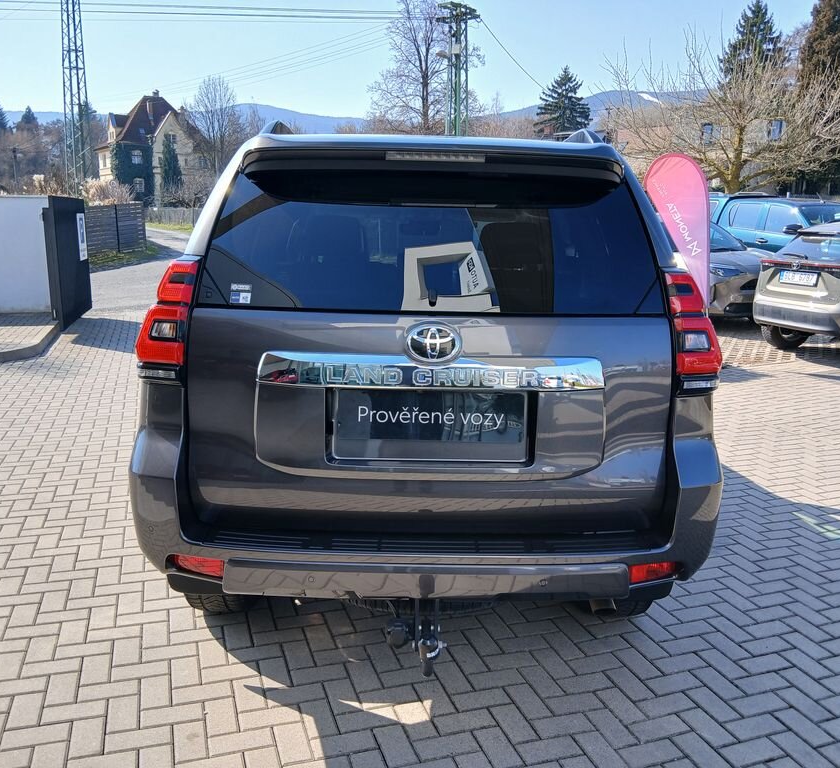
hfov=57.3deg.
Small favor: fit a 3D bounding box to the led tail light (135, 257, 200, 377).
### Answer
[{"bbox_3d":[-0.703,-0.178,2.165,0.250,0.360,0.260,1,11,-1],"label":"led tail light"}]

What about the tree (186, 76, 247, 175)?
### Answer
[{"bbox_3d":[-20.740,-23.902,78.000,6.300,14.300,6.300,1,11,0],"label":"tree"}]

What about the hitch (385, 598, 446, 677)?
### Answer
[{"bbox_3d":[-0.014,0.706,2.138,0.170,0.210,0.200,1,11,-1],"label":"hitch"}]

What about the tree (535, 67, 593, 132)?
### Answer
[{"bbox_3d":[10.191,-16.794,55.000,5.000,11.600,5.000,1,11,0],"label":"tree"}]

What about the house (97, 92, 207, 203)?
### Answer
[{"bbox_3d":[-29.453,-25.024,85.000,11.000,13.500,10.000,-6,13,-33],"label":"house"}]

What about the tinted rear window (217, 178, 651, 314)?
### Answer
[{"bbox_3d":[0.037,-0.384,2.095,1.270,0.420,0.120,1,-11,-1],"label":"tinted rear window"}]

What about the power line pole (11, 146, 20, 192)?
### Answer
[{"bbox_3d":[-42.075,-20.659,80.000,0.600,7.700,0.400,1,11,0],"label":"power line pole"}]

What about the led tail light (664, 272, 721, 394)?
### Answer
[{"bbox_3d":[0.767,-0.151,2.179,0.250,0.360,0.260,1,11,-1],"label":"led tail light"}]

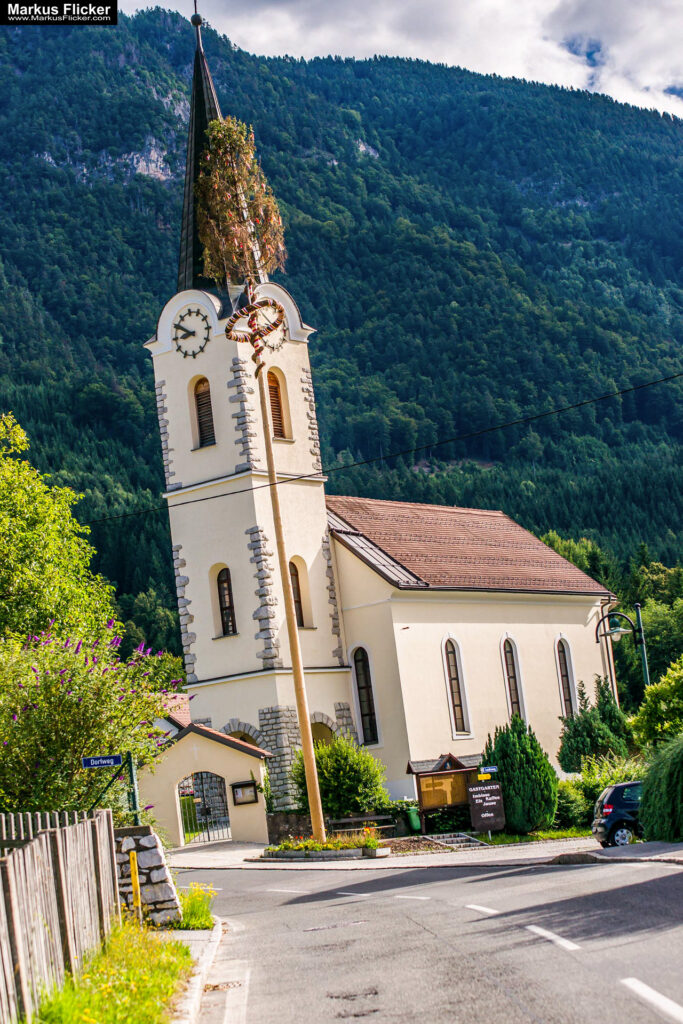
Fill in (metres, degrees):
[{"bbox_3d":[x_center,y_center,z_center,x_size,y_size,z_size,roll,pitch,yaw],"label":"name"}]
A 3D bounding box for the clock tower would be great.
[{"bbox_3d":[-3.568,-3.831,68.478,4.150,28.361,4.150,-13,-11,36],"label":"clock tower"}]

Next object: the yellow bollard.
[{"bbox_3d":[-3.338,6.128,32.500,0.120,1.200,0.120,-6,-9,-7],"label":"yellow bollard"}]

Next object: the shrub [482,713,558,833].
[{"bbox_3d":[5.152,7.543,57.000,2.100,3.300,2.000,-7,-8,0],"label":"shrub"}]

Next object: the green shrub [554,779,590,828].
[{"bbox_3d":[6.728,8.490,58.000,1.150,1.450,1.100,-7,-8,0],"label":"green shrub"}]

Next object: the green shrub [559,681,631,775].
[{"bbox_3d":[8.767,7.433,69.000,2.500,3.300,2.400,-7,-8,0],"label":"green shrub"}]

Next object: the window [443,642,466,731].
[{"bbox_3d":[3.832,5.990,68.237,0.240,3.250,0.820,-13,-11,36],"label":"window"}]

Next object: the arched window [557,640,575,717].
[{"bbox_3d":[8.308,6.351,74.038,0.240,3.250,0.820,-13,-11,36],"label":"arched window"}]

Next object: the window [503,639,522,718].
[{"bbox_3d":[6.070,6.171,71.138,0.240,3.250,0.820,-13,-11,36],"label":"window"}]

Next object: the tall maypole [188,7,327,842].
[{"bbox_3d":[-1.977,-1.467,59.562,2.500,22.800,2.500,-7,-8,0],"label":"tall maypole"}]

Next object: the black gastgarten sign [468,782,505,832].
[{"bbox_3d":[3.991,8.120,55.000,0.900,1.300,0.080,-7,-9,3],"label":"black gastgarten sign"}]

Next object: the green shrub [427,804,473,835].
[{"bbox_3d":[3.281,9.343,60.500,1.400,0.900,0.950,-7,-8,0],"label":"green shrub"}]

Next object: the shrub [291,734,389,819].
[{"bbox_3d":[-0.064,8.501,64.000,3.000,2.700,2.700,-7,-8,0],"label":"shrub"}]

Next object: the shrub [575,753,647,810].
[{"bbox_3d":[8.105,8.301,60.000,2.400,2.100,2.100,-8,-9,7],"label":"shrub"}]

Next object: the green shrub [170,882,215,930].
[{"bbox_3d":[-2.020,5.349,27.000,0.560,0.620,0.550,-7,-8,0],"label":"green shrub"}]

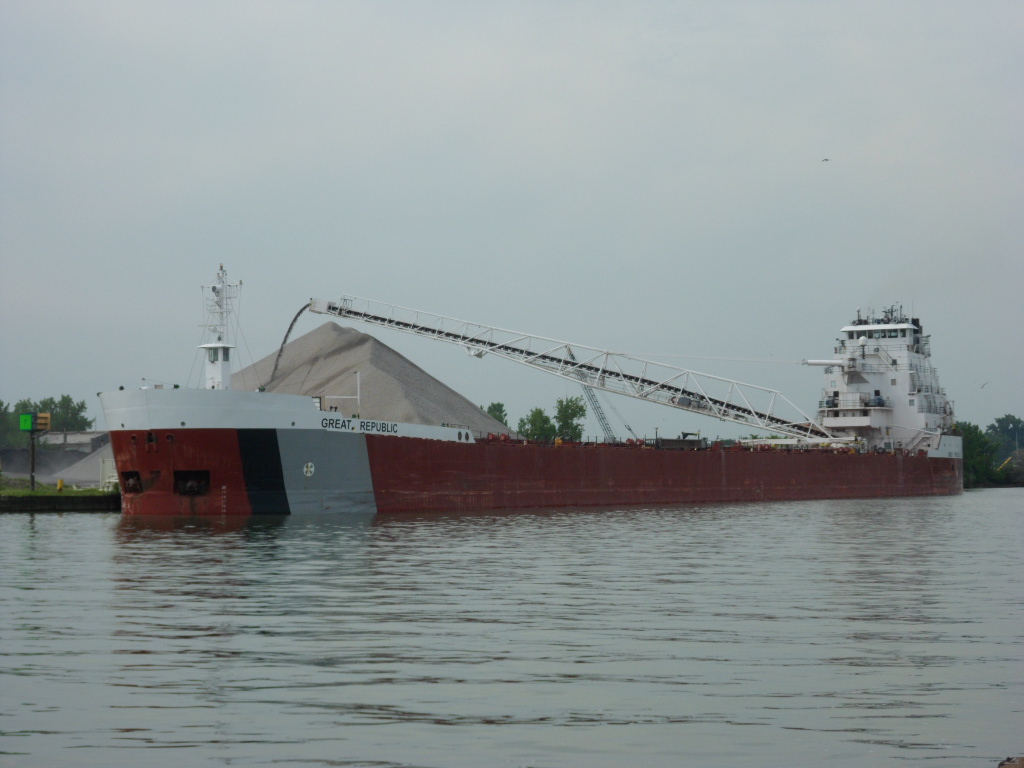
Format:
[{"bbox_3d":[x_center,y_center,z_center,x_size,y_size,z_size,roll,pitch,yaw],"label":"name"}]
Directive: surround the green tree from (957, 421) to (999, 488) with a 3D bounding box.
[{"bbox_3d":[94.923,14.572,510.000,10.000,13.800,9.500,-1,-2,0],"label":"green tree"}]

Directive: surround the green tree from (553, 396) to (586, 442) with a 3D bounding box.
[{"bbox_3d":[9.256,9.175,400.000,5.500,14.300,5.500,-1,-2,0],"label":"green tree"}]

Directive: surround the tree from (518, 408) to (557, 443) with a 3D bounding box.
[{"bbox_3d":[3.944,10.141,400.000,6.400,12.400,6.400,-1,-2,0],"label":"tree"}]

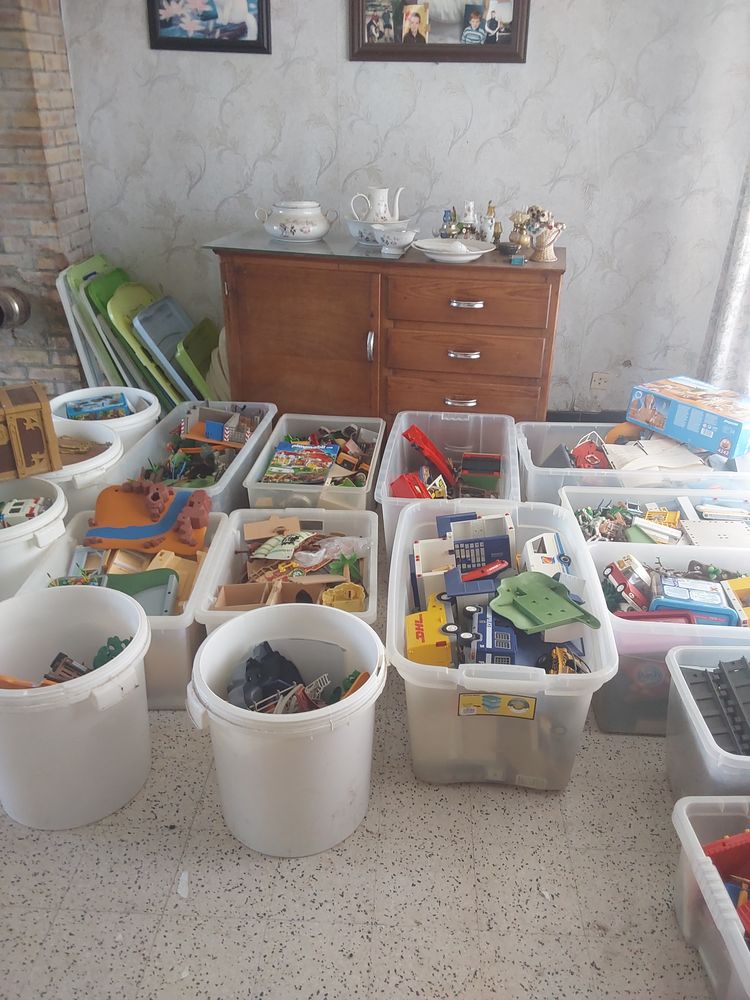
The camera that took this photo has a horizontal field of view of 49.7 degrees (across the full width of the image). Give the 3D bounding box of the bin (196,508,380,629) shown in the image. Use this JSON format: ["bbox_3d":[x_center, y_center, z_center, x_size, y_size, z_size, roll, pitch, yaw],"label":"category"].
[{"bbox_3d":[-0.207,0.290,2.182,0.430,0.300,0.545,1,27,1],"label":"bin"}]

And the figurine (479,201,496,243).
[{"bbox_3d":[0.452,-1.112,3.252,0.069,0.167,0.065,6,27,11],"label":"figurine"}]

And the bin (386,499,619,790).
[{"bbox_3d":[0.286,0.341,2.047,0.488,0.360,0.760,2,27,3],"label":"bin"}]

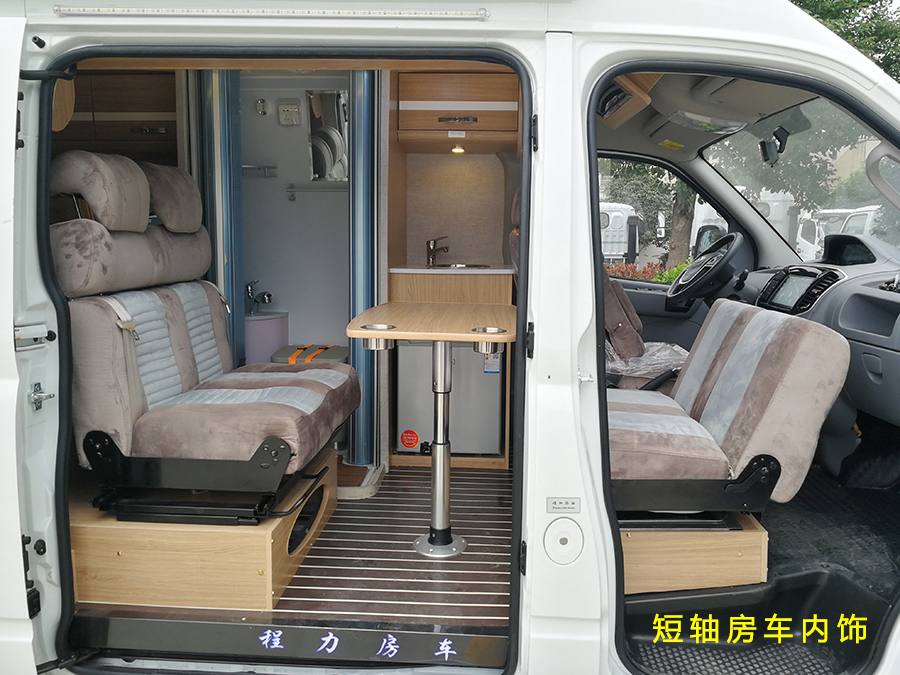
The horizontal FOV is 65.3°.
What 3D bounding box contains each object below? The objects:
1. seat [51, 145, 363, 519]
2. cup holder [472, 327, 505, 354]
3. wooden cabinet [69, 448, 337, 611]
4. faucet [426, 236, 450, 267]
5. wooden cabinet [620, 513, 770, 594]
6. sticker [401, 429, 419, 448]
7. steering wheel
[{"bbox_3d":[-0.697,-0.055,2.116,0.695,0.920,0.790,1,8,3],"label":"seat"},{"bbox_3d":[0.102,0.013,1.820,0.093,0.060,0.093,1,8,3],"label":"cup holder"},{"bbox_3d":[-0.752,0.547,2.182,0.640,0.212,0.711,1,8,3],"label":"wooden cabinet"},{"bbox_3d":[-0.051,-0.369,3.027,0.110,0.132,0.045,3,9,18],"label":"faucet"},{"bbox_3d":[0.547,0.506,2.101,0.520,0.160,0.690,1,8,3],"label":"wooden cabinet"},{"bbox_3d":[-0.167,0.420,2.922,0.075,0.077,0.004,1,8,3],"label":"sticker"},{"bbox_3d":[1.077,-0.290,2.933,0.075,0.380,0.380,45,8,-3],"label":"steering wheel"}]

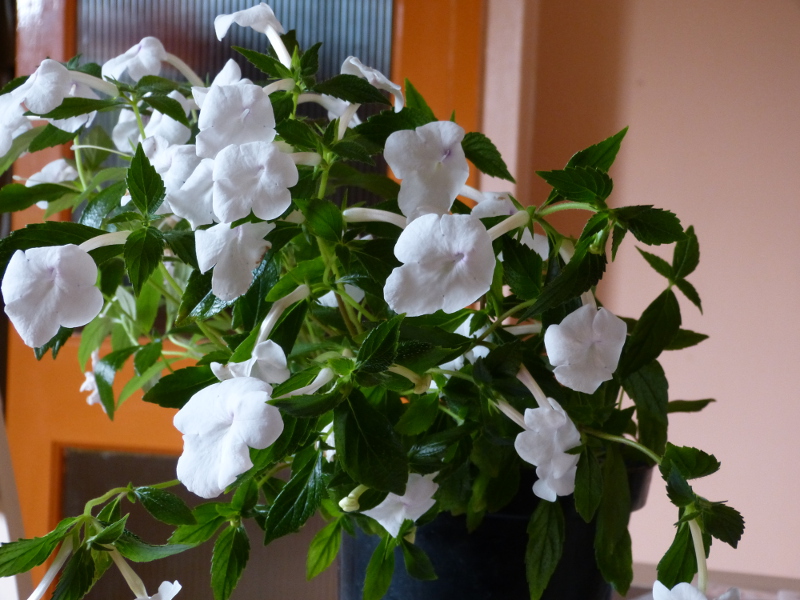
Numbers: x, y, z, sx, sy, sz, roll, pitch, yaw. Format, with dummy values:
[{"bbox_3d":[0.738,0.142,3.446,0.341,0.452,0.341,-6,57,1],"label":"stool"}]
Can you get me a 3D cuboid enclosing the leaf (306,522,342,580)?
[{"bbox_3d":[-0.037,0.124,0.640,0.016,0.033,0.010,29,0,8],"label":"leaf"}]

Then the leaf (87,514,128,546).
[{"bbox_3d":[-0.142,0.112,0.630,0.023,0.007,0.012,-33,36,6],"label":"leaf"}]

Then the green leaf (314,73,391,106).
[{"bbox_3d":[-0.022,-0.096,0.610,0.039,0.008,0.021,13,37,7],"label":"green leaf"}]

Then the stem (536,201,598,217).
[{"bbox_3d":[0.085,-0.046,0.655,0.035,0.006,0.005,-5,4,-16],"label":"stem"}]

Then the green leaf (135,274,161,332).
[{"bbox_3d":[-0.141,0.002,0.720,0.015,0.033,0.009,9,0,0],"label":"green leaf"}]

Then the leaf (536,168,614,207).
[{"bbox_3d":[0.088,-0.057,0.650,0.045,0.019,0.010,20,-42,-26],"label":"leaf"}]

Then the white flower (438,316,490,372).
[{"bbox_3d":[0.032,0.023,0.650,0.030,0.030,0.018,5,12,38],"label":"white flower"}]

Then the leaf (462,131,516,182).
[{"bbox_3d":[0.041,-0.066,0.610,0.035,0.008,0.020,41,44,16],"label":"leaf"}]

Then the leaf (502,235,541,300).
[{"bbox_3d":[0.061,-0.018,0.655,0.021,0.038,0.008,-39,16,-11],"label":"leaf"}]

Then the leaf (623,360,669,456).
[{"bbox_3d":[0.132,0.060,0.703,0.020,0.055,0.009,-12,-5,4],"label":"leaf"}]

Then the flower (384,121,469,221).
[{"bbox_3d":[0.013,-0.063,0.635,0.041,0.050,0.022,2,3,-6],"label":"flower"}]

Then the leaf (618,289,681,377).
[{"bbox_3d":[0.131,0.018,0.690,0.024,0.057,0.009,28,-11,16],"label":"leaf"}]

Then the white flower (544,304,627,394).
[{"bbox_3d":[0.096,0.026,0.670,0.042,0.046,0.018,2,12,2],"label":"white flower"}]

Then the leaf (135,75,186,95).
[{"bbox_3d":[-0.122,-0.108,0.660,0.027,0.008,0.017,-2,25,-33],"label":"leaf"}]

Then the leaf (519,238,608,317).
[{"bbox_3d":[0.081,-0.010,0.645,0.020,0.064,0.011,35,-22,35],"label":"leaf"}]

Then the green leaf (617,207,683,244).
[{"bbox_3d":[0.127,-0.038,0.660,0.039,0.009,0.021,18,45,15],"label":"green leaf"}]

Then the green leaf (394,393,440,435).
[{"bbox_3d":[0.009,0.058,0.660,0.019,0.029,0.009,46,-6,-8],"label":"green leaf"}]

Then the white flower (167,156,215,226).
[{"bbox_3d":[-0.106,-0.059,0.700,0.042,0.042,0.022,3,10,20],"label":"white flower"}]

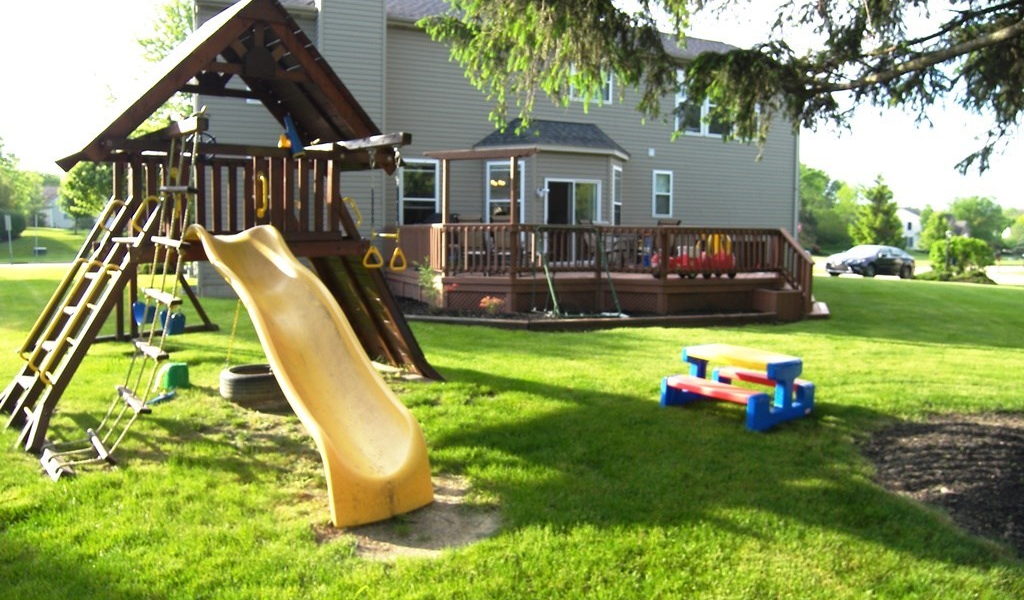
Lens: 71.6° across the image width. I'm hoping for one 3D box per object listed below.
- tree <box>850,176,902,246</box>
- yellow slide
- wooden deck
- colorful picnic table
[{"bbox_3d":[29.776,-6.944,58.000,4.200,6.290,4.200,0,6,0],"label":"tree"},{"bbox_3d":[-1.371,0.287,4.435,0.600,1.480,2.200,-5,8,-41],"label":"yellow slide"},{"bbox_3d":[1.415,-0.741,14.340,6.800,1.500,5.600,-2,7,-23],"label":"wooden deck"},{"bbox_3d":[1.846,0.674,5.819,0.780,0.480,0.880,-4,8,-38],"label":"colorful picnic table"}]

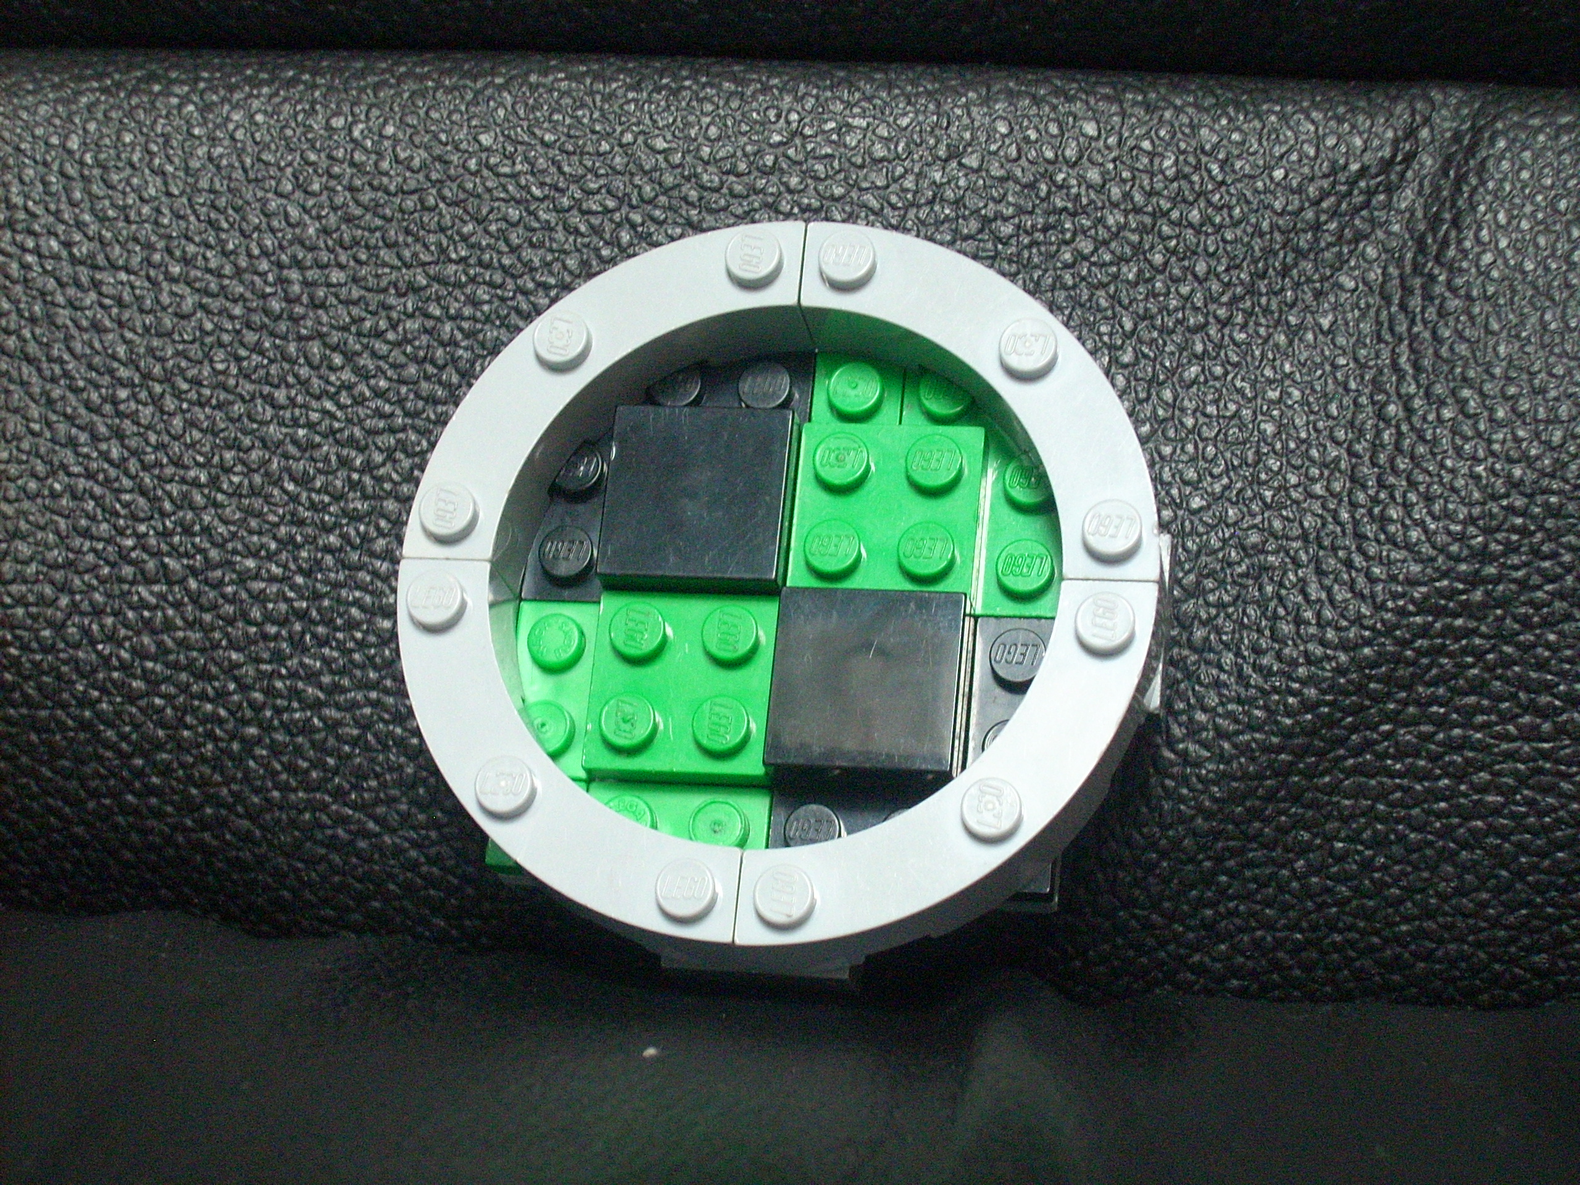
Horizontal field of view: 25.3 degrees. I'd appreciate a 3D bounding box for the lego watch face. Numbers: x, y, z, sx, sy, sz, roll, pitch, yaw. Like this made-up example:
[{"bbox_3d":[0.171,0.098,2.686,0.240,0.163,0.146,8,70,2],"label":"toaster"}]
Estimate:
[{"bbox_3d":[0.000,0.001,0.298,0.064,0.018,0.064,2,70,11],"label":"lego watch face"}]

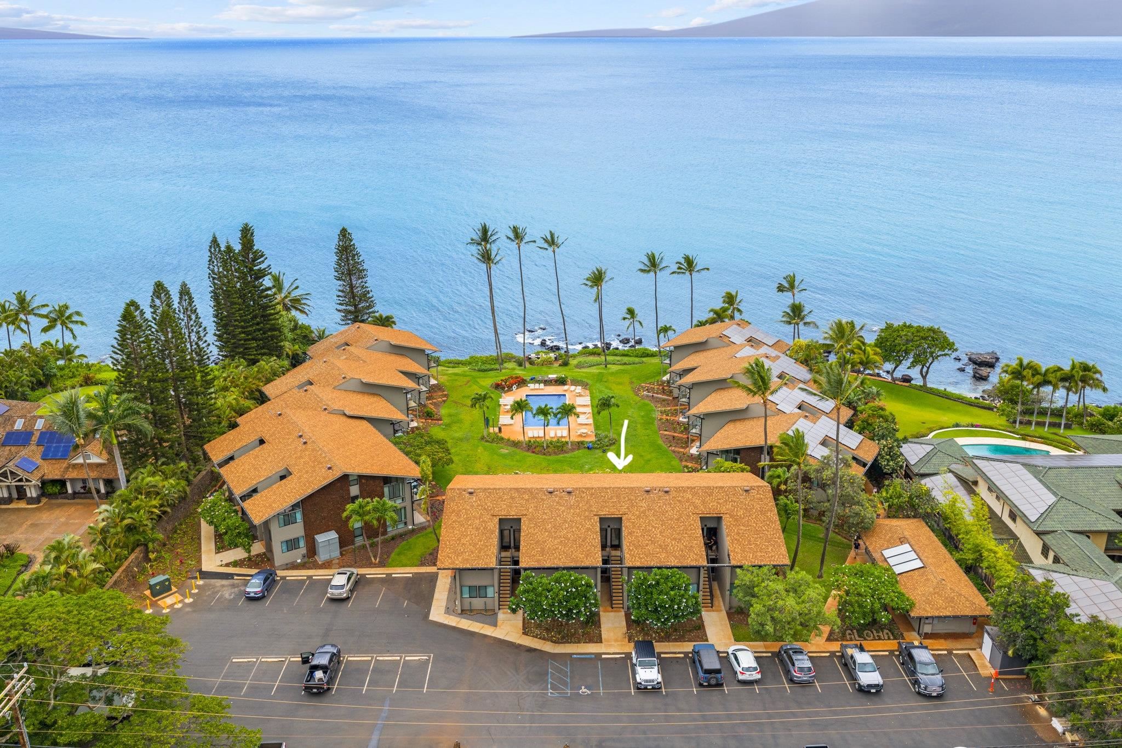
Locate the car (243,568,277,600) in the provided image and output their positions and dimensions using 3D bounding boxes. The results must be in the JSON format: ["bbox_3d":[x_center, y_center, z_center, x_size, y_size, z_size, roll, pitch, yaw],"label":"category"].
[{"bbox_3d":[-29.710,20.407,86.970,1.780,1.450,4.600,1,21,3],"label":"car"}]

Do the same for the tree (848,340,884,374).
[{"bbox_3d":[50.865,-2.552,146.417,6.177,6.428,6.177,0,21,0],"label":"tree"}]

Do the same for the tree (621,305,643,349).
[{"bbox_3d":[12.864,-8.027,159.039,3.970,8.920,3.970,0,21,0],"label":"tree"}]

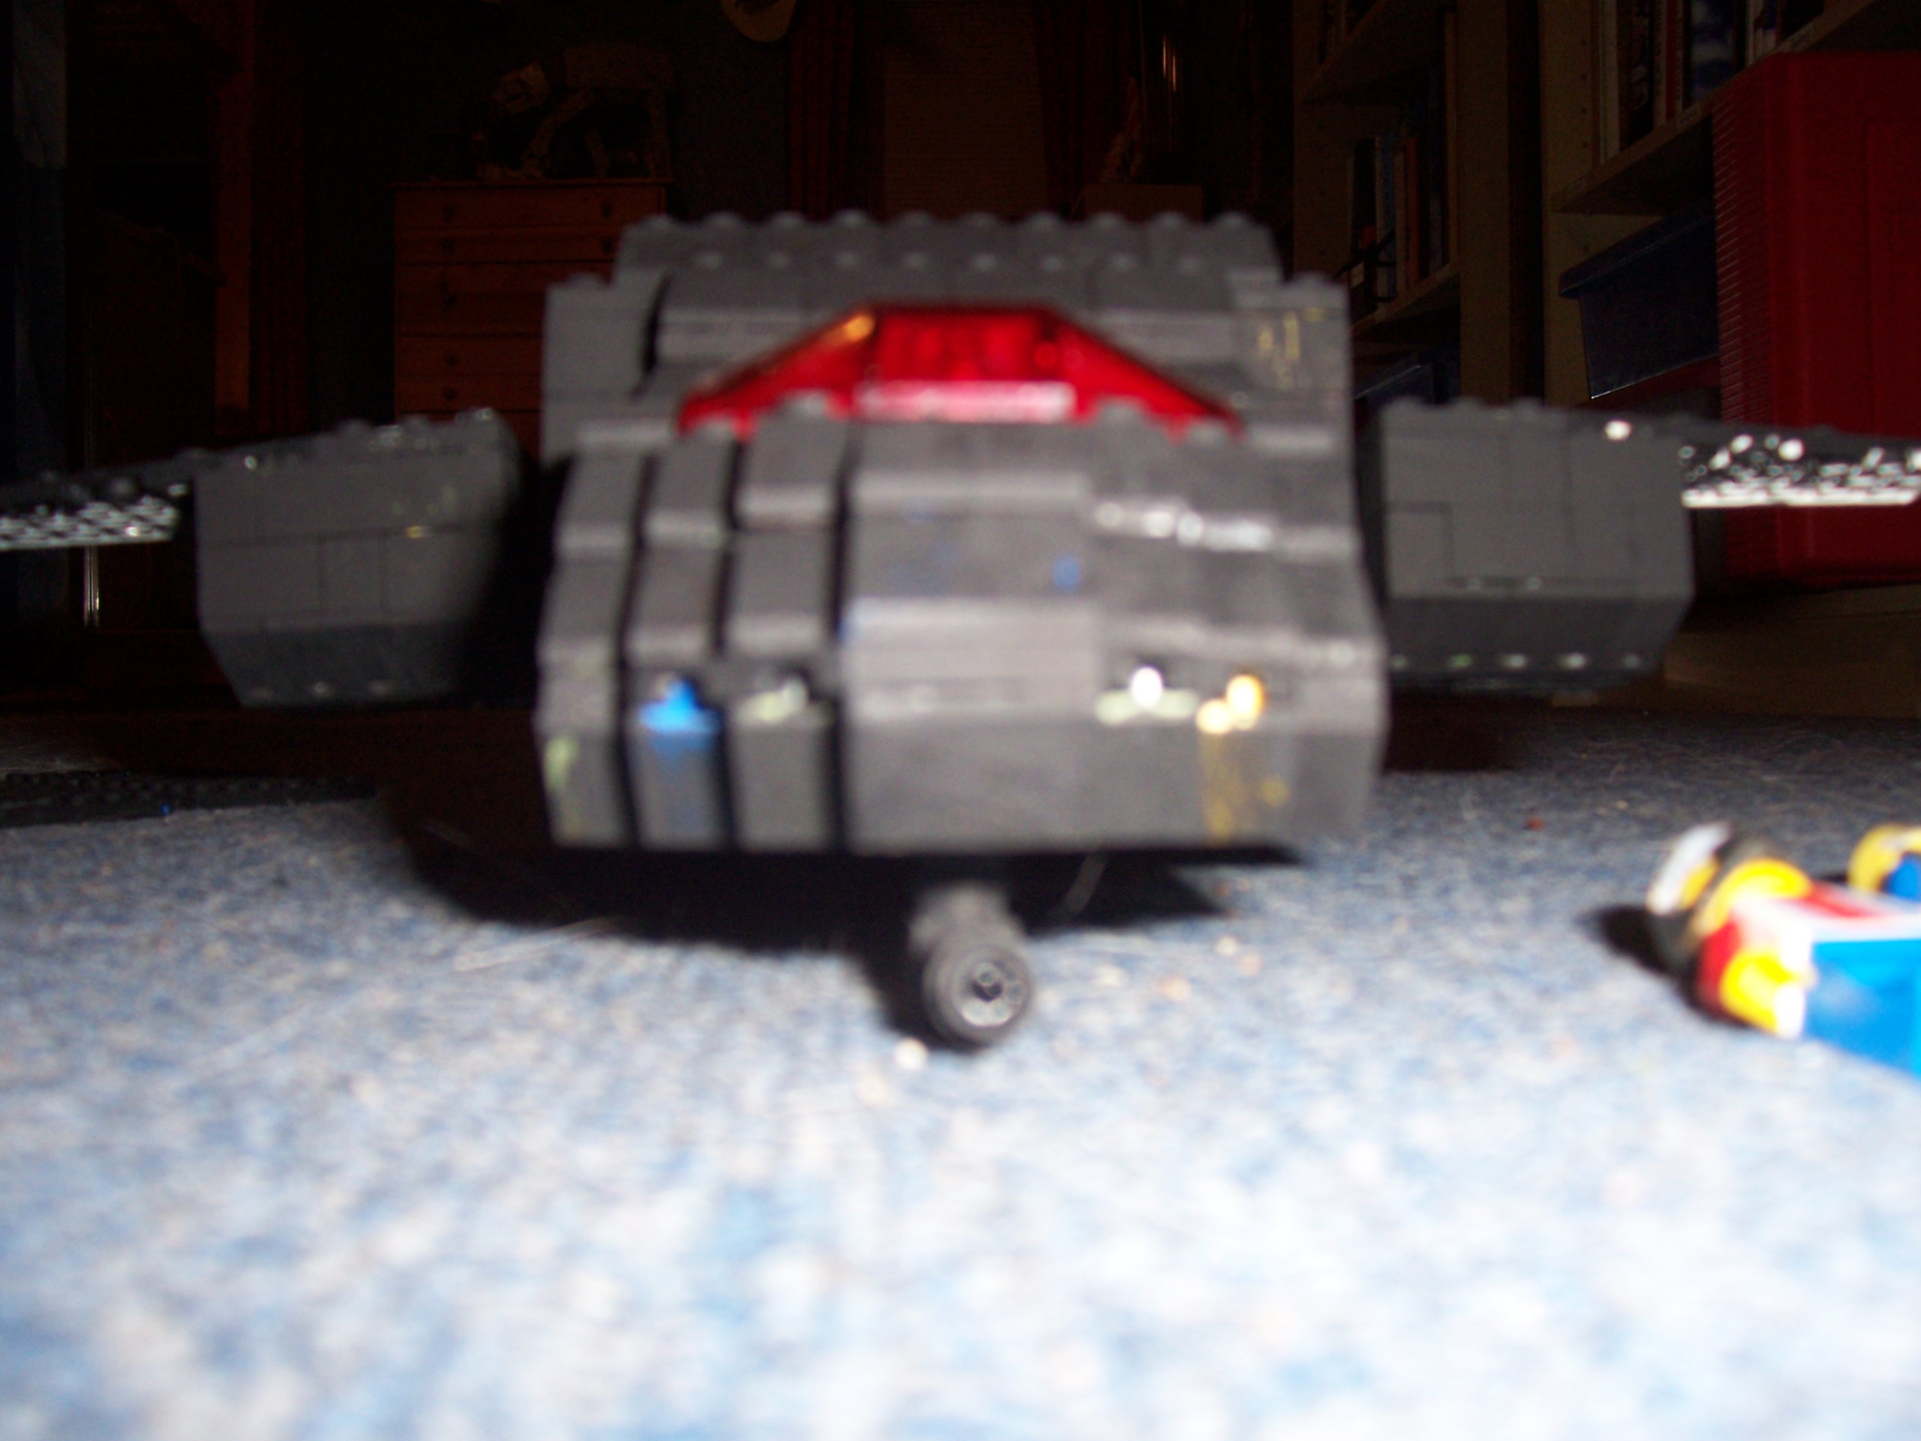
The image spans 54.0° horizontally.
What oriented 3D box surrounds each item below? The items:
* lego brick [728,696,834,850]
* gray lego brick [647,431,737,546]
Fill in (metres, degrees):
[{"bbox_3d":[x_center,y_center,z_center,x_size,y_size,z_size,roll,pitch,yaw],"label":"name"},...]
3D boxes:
[{"bbox_3d":[-0.012,0.004,0.133,0.008,0.011,0.016,0,-3,-1],"label":"lego brick"},{"bbox_3d":[-0.020,-0.018,0.150,0.008,0.011,0.016,0,-3,-1],"label":"gray lego brick"}]

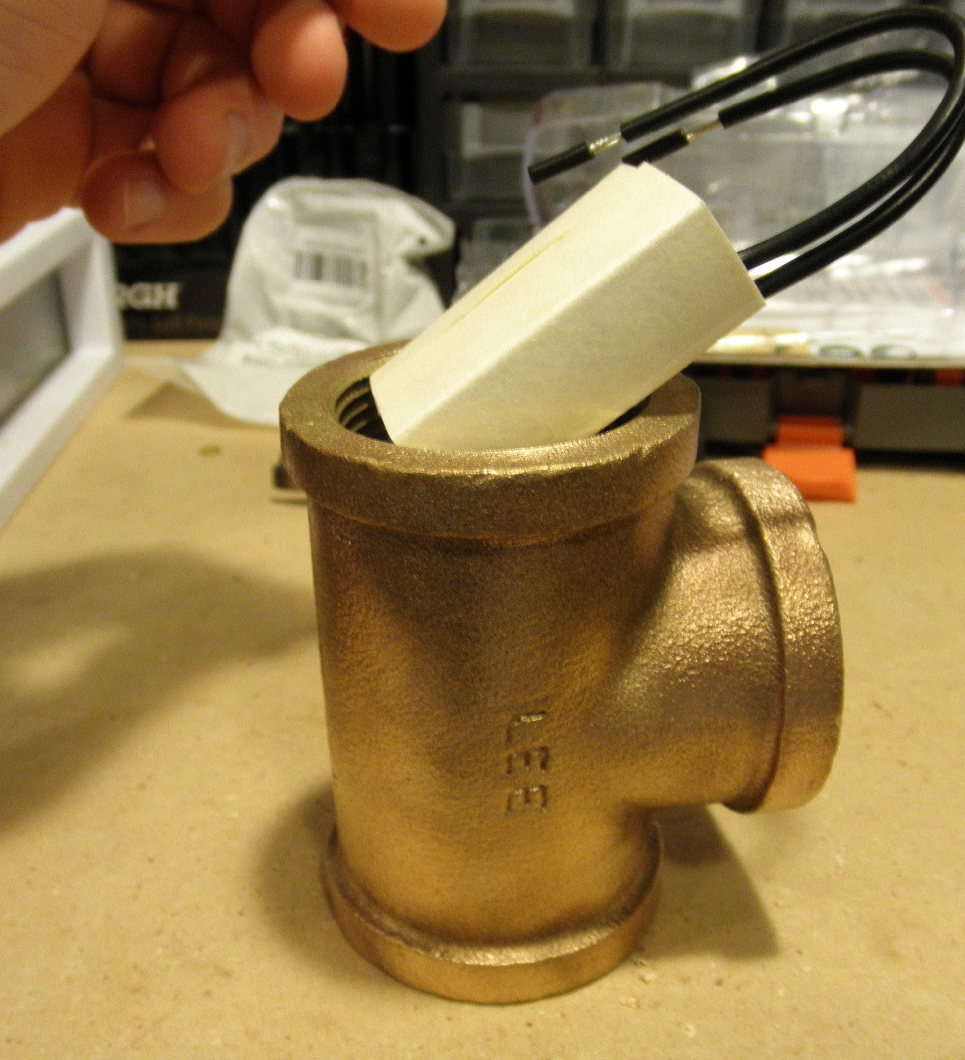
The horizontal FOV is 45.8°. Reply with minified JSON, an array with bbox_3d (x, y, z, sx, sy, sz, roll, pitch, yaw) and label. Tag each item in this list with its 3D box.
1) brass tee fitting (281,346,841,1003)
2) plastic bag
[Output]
[{"bbox_3d":[0.009,0.018,0.168,0.068,0.081,0.054,-5,26,-9],"label":"brass tee fitting"},{"bbox_3d":[-0.068,-0.085,0.401,0.124,0.064,0.107,-1,26,0],"label":"plastic bag"}]

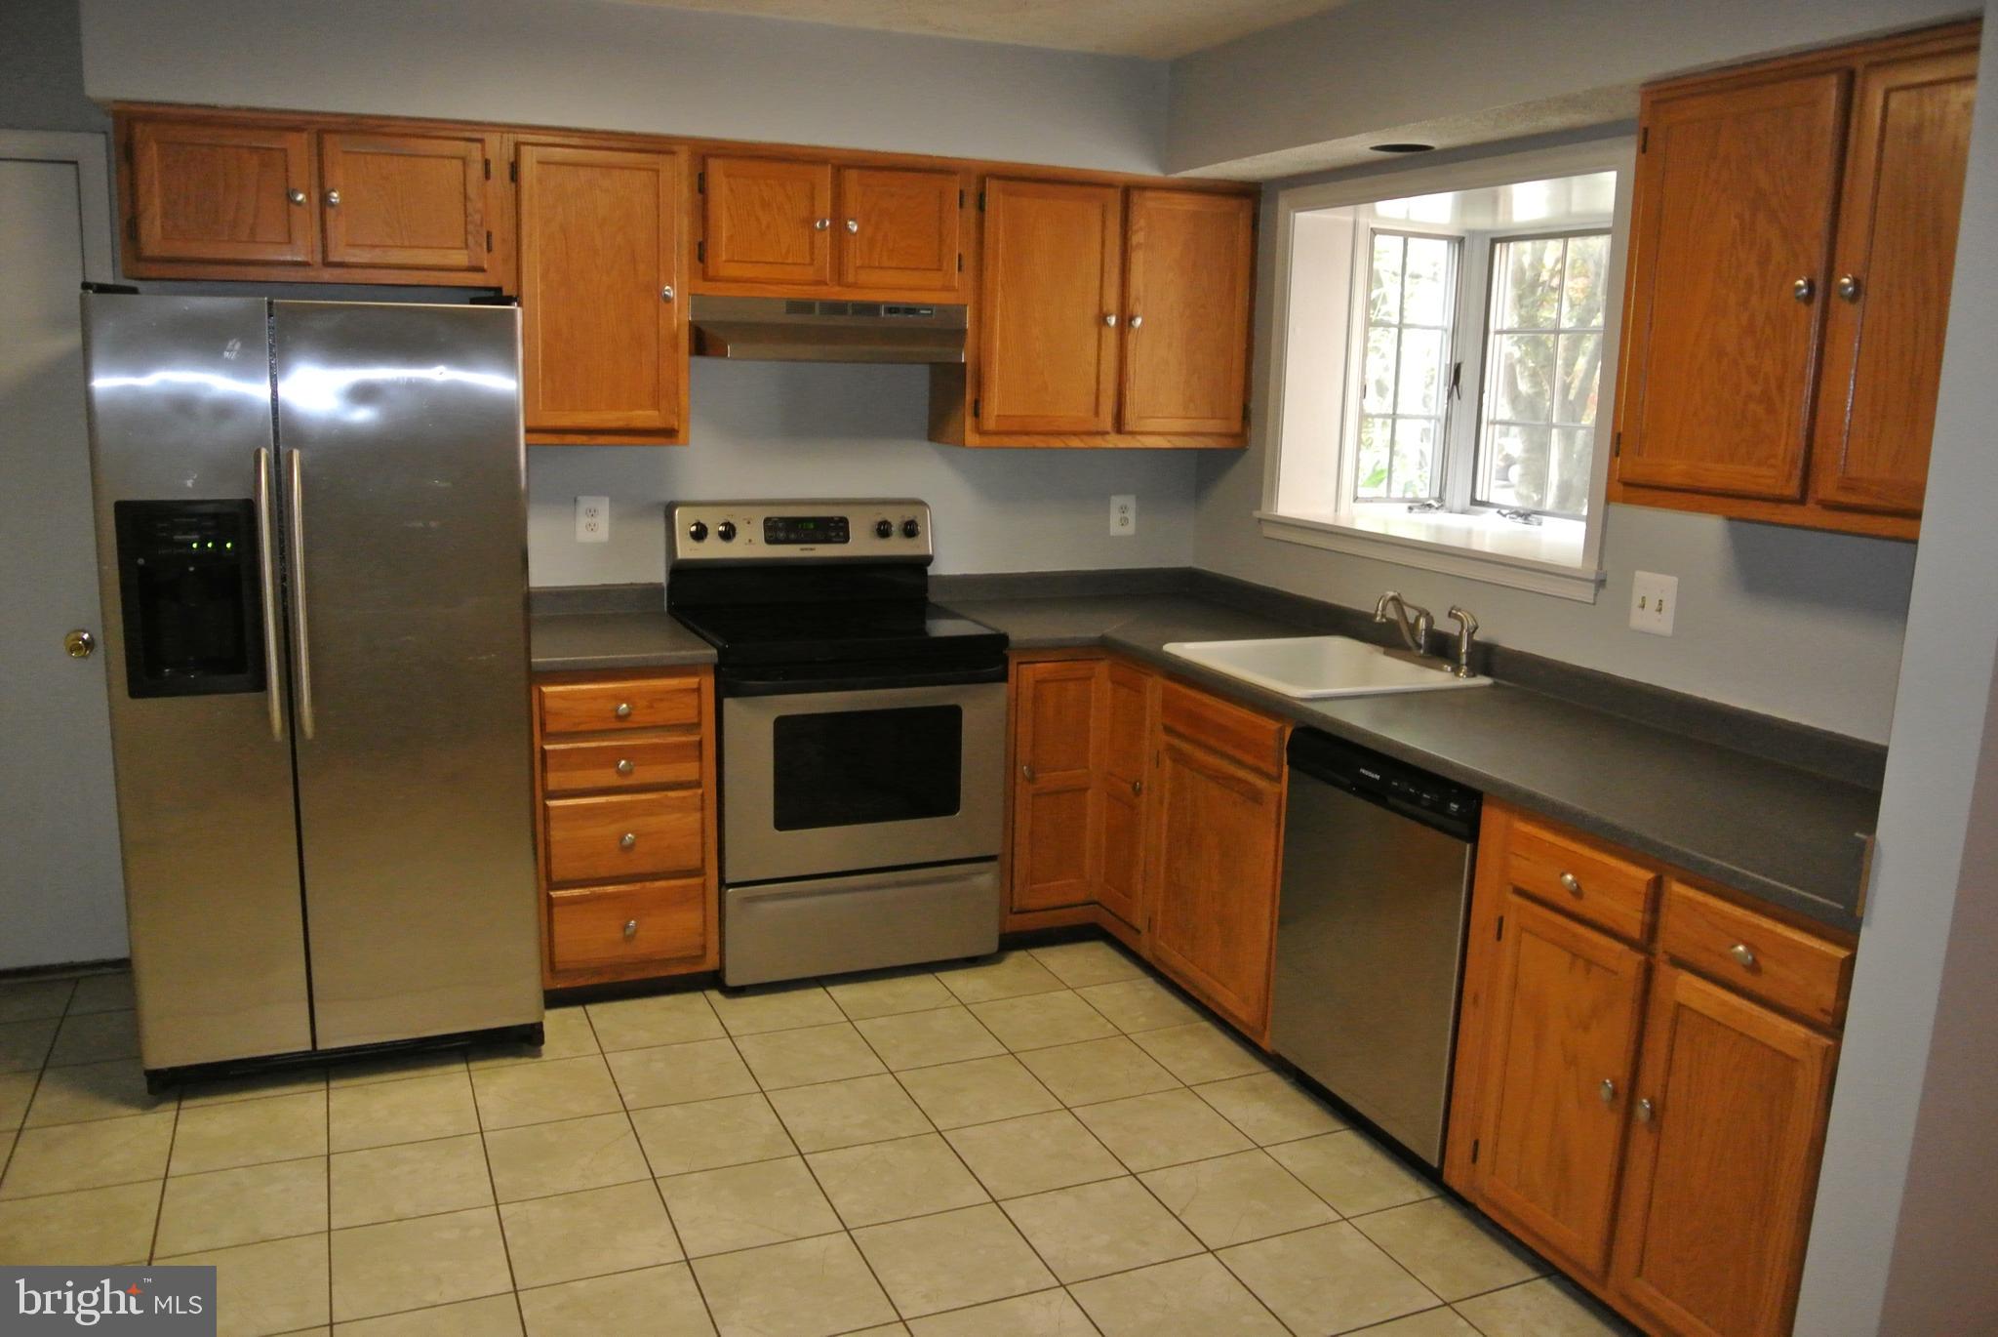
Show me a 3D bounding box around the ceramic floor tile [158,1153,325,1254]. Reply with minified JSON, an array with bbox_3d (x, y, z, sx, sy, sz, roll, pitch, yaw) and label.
[{"bbox_3d":[-1.417,1.012,2.820,0.301,0.010,0.301,-3,12,-23],"label":"ceramic floor tile"}]

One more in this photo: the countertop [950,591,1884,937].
[{"bbox_3d":[0.766,0.080,3.374,0.881,0.046,2.947,-3,11,-23],"label":"countertop"}]

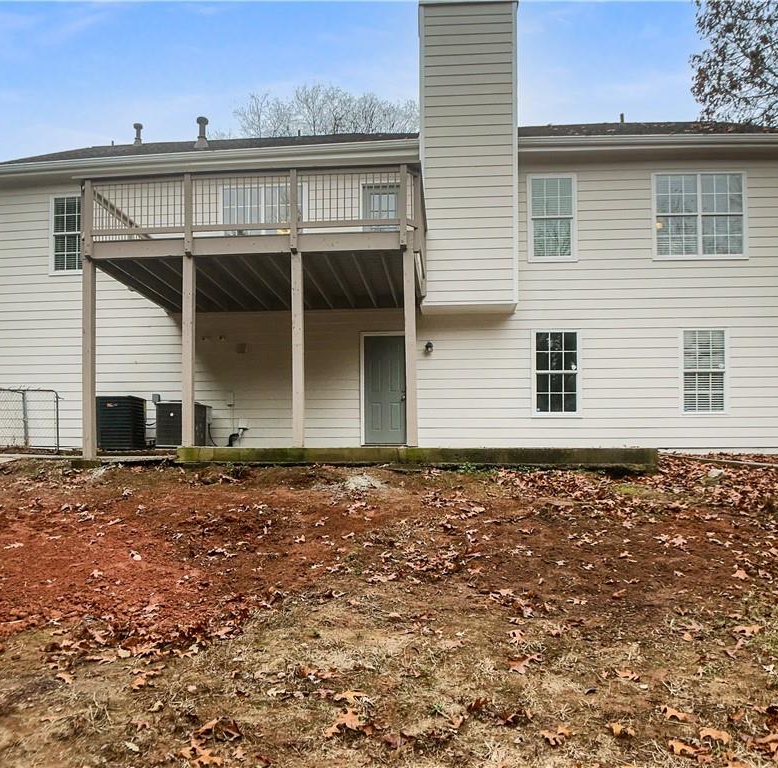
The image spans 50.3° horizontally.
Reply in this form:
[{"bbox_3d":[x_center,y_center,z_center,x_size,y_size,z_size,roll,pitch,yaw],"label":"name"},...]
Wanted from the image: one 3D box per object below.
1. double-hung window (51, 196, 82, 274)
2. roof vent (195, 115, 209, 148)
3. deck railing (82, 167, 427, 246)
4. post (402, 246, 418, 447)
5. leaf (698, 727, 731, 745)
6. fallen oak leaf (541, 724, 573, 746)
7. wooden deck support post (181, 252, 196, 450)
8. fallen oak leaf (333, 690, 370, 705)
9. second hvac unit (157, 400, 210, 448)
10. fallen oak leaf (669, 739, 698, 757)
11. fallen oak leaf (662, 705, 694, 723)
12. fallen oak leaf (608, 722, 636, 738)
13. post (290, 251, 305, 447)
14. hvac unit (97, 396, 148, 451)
[{"bbox_3d":[-6.252,-2.942,16.300,0.770,1.500,0.100,0,-2,6],"label":"double-hung window"},{"bbox_3d":[-3.832,-5.156,17.000,0.270,0.650,0.270,-1,-3,4],"label":"roof vent"},{"bbox_3d":[-1.629,-2.173,13.092,4.400,1.030,4.700,-1,-3,4],"label":"deck railing"},{"bbox_3d":[0.305,-0.538,12.050,0.150,2.900,0.150,0,-2,6],"label":"post"},{"bbox_3d":[1.419,1.528,3.600,0.135,0.030,0.110,0,3,0],"label":"leaf"},{"bbox_3d":[0.674,1.419,3.344,0.125,0.030,0.085,1,3,25],"label":"fallen oak leaf"},{"bbox_3d":[-2.990,-0.507,12.350,0.150,2.870,0.150,0,-2,6],"label":"wooden deck support post"},{"bbox_3d":[-0.183,1.533,4.050,0.165,0.030,0.110,0,3,0],"label":"fallen oak leaf"},{"bbox_3d":[-3.711,0.726,14.850,0.750,0.800,0.720,-1,-3,4],"label":"second hvac unit"},{"bbox_3d":[1.157,1.421,3.244,0.115,0.030,0.070,1,3,28],"label":"fallen oak leaf"},{"bbox_3d":[1.244,1.414,3.559,0.140,0.030,0.080,1,3,28],"label":"fallen oak leaf"},{"bbox_3d":[0.951,1.418,3.390,0.120,0.030,0.075,0,3,20],"label":"fallen oak leaf"},{"bbox_3d":[-1.188,-0.461,10.750,0.140,2.500,0.140,-1,-3,4],"label":"post"},{"bbox_3d":[-4.772,0.695,14.750,0.680,0.930,0.680,-1,-3,4],"label":"hvac unit"}]

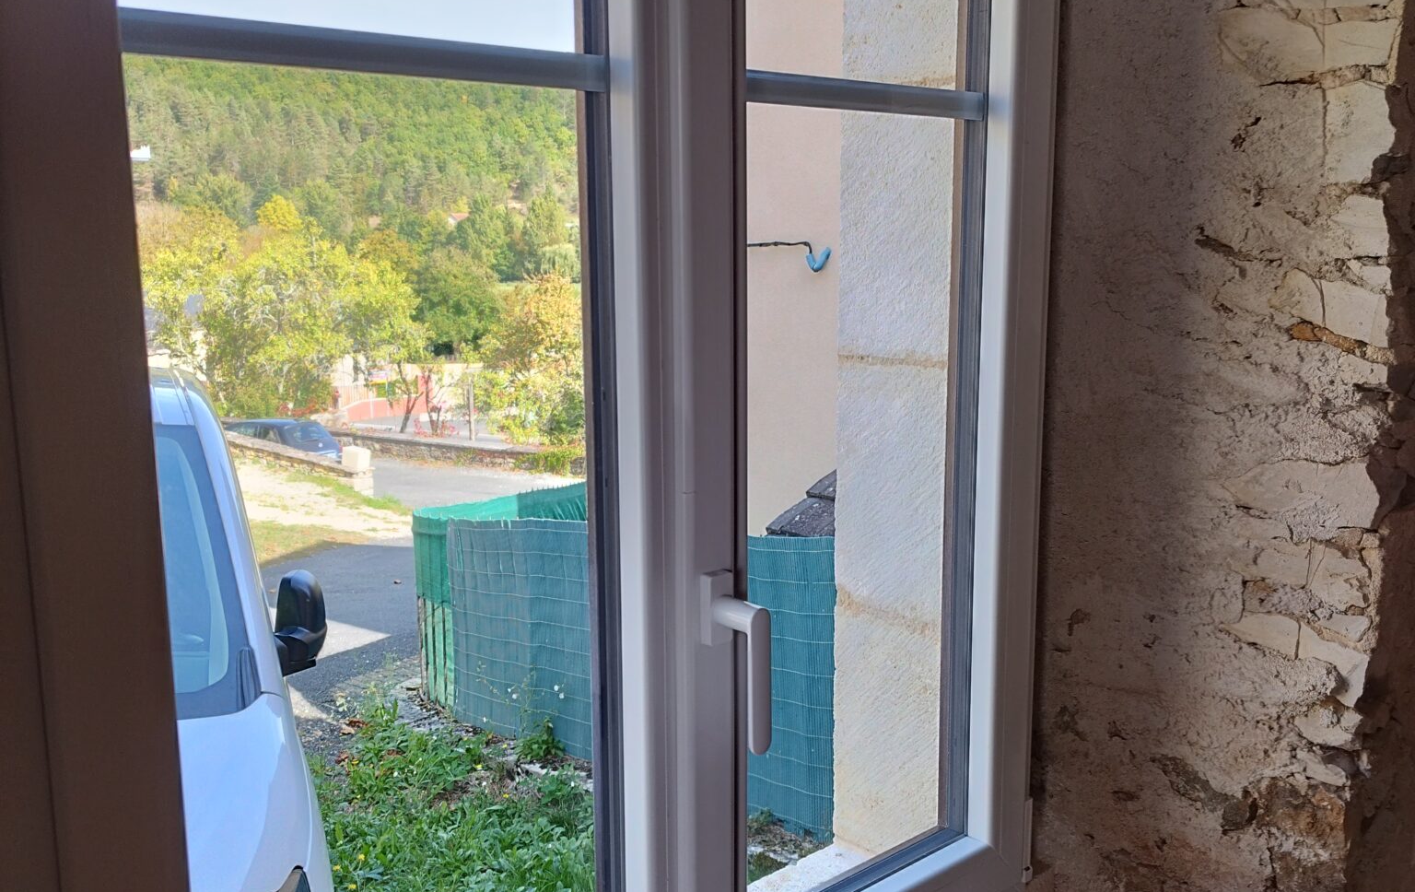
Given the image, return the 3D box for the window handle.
[{"bbox_3d":[0.026,0.188,1.132,0.027,0.150,0.061,-9,13,-42],"label":"window handle"}]

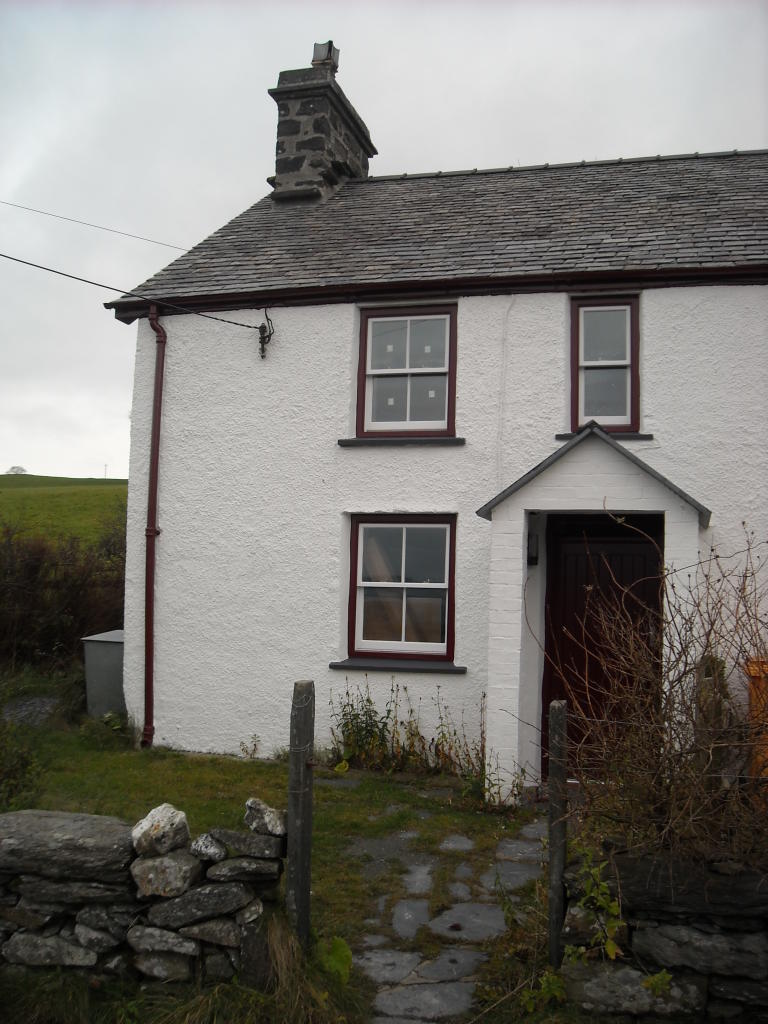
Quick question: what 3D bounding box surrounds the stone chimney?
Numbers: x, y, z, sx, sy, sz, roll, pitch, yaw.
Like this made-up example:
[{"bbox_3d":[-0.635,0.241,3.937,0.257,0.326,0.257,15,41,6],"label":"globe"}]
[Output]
[{"bbox_3d":[-0.791,-4.928,13.452,0.820,2.400,1.800,0,-4,16],"label":"stone chimney"}]

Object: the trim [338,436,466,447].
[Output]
[{"bbox_3d":[0.171,-0.582,8.863,1.118,0.064,0.180,0,-4,16],"label":"trim"}]

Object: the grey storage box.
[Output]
[{"bbox_3d":[-2.552,1.719,10.603,0.840,0.919,0.660,0,-4,16],"label":"grey storage box"}]

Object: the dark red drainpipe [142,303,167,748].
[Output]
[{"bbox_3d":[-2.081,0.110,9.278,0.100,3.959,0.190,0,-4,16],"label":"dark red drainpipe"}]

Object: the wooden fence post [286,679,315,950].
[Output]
[{"bbox_3d":[-0.363,1.318,4.500,0.097,1.161,0.097,0,-4,16],"label":"wooden fence post"}]

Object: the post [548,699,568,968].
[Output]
[{"bbox_3d":[0.739,1.366,4.400,0.073,1.127,0.073,0,-4,16],"label":"post"}]

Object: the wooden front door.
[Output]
[{"bbox_3d":[1.807,1.111,8.523,0.955,2.191,0.080,0,-4,16],"label":"wooden front door"}]

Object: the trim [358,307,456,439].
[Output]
[{"bbox_3d":[0.212,-1.213,9.067,0.874,1.149,0.090,0,-4,16],"label":"trim"}]

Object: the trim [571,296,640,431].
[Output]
[{"bbox_3d":[1.841,-1.219,8.616,0.561,1.144,0.090,0,-4,16],"label":"trim"}]

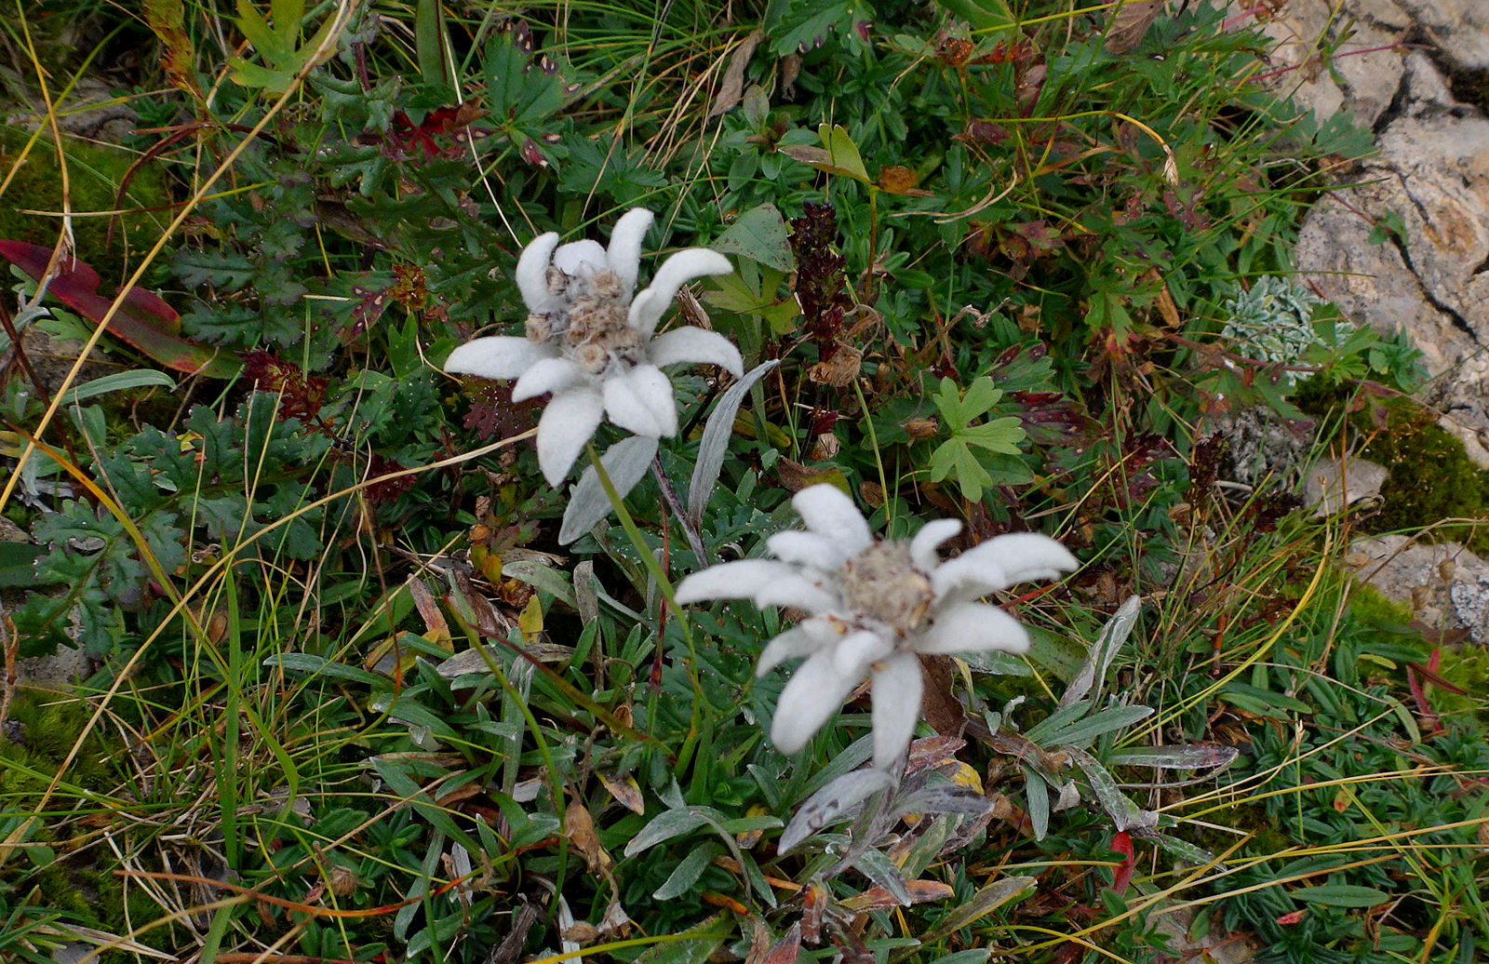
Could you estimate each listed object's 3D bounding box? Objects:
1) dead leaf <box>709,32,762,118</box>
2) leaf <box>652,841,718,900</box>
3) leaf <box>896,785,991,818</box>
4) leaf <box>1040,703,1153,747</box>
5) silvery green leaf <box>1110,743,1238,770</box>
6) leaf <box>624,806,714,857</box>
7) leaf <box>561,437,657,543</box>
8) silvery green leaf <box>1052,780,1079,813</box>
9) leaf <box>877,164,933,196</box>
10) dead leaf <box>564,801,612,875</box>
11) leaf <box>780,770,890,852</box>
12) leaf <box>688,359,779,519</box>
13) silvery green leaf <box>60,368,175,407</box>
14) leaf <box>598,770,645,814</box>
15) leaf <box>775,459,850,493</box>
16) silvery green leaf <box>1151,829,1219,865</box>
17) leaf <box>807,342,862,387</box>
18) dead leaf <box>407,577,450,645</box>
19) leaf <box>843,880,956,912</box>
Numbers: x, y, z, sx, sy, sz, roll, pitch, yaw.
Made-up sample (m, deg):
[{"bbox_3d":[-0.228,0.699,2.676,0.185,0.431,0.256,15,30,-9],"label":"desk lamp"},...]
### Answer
[{"bbox_3d":[-0.003,-0.166,0.421,0.009,0.006,0.047,20,72,20],"label":"dead leaf"},{"bbox_3d":[-0.014,0.097,0.257,0.019,0.005,0.007,-32,61,-22],"label":"leaf"},{"bbox_3d":[0.045,0.073,0.235,0.023,0.005,0.008,-11,51,26],"label":"leaf"},{"bbox_3d":[0.091,0.063,0.265,0.030,0.004,0.006,-17,52,4],"label":"leaf"},{"bbox_3d":[0.113,0.072,0.272,0.033,0.004,0.007,-2,55,5],"label":"silvery green leaf"},{"bbox_3d":[-0.019,0.088,0.258,0.023,0.006,0.007,-18,57,-18],"label":"leaf"},{"bbox_3d":[-0.032,0.002,0.243,0.011,0.005,0.033,42,90,12],"label":"leaf"},{"bbox_3d":[0.081,0.079,0.260,0.006,0.004,0.009,30,63,22],"label":"silvery green leaf"},{"bbox_3d":[0.057,-0.109,0.372,0.021,0.009,0.013,15,53,14],"label":"leaf"},{"bbox_3d":[-0.039,0.090,0.261,0.008,0.006,0.019,-19,71,-8],"label":"dead leaf"},{"bbox_3d":[0.019,0.068,0.215,0.028,0.005,0.007,-34,56,4],"label":"leaf"},{"bbox_3d":[-0.005,-0.009,0.254,0.009,0.043,0.008,33,18,18],"label":"leaf"},{"bbox_3d":[-0.203,-0.031,0.335,0.042,0.006,0.006,-7,51,8],"label":"silvery green leaf"},{"bbox_3d":[-0.030,0.077,0.256,0.016,0.004,0.007,34,59,30],"label":"leaf"},{"bbox_3d":[0.021,-0.001,0.308,0.024,0.006,0.011,16,53,17],"label":"leaf"},{"bbox_3d":[0.108,0.089,0.253,0.017,0.004,0.005,25,56,21],"label":"silvery green leaf"},{"bbox_3d":[0.029,-0.038,0.335,0.017,0.012,0.013,0,55,0],"label":"leaf"},{"bbox_3d":[-0.090,0.037,0.294,0.006,0.004,0.024,-25,66,-16],"label":"dead leaf"},{"bbox_3d":[0.036,0.096,0.239,0.027,0.004,0.005,-10,52,4],"label":"leaf"}]

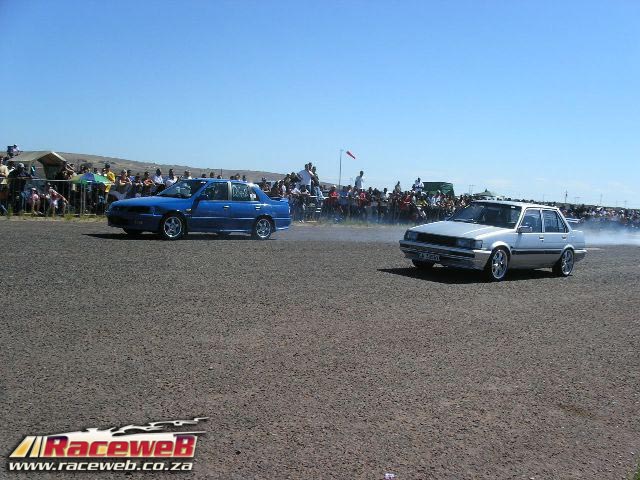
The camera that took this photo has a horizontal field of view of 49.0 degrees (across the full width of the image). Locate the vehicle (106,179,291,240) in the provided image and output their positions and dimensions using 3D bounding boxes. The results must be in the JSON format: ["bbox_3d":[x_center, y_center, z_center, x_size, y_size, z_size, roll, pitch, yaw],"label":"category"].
[{"bbox_3d":[-2.805,-0.736,16.552,1.690,1.370,4.280,8,5,43],"label":"vehicle"}]

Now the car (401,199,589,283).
[{"bbox_3d":[3.345,-0.049,13.063,1.640,1.340,4.140,8,5,44],"label":"car"}]

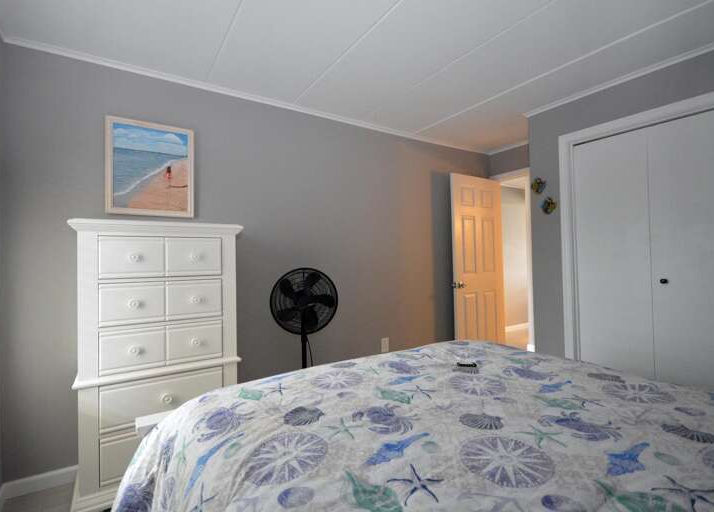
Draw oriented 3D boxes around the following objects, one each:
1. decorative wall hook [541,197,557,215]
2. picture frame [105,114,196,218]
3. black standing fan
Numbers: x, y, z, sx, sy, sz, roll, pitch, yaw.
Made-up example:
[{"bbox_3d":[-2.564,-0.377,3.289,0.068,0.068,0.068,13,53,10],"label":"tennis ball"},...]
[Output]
[{"bbox_3d":[1.498,-0.390,2.820,0.035,0.125,0.108,0,-1,-33],"label":"decorative wall hook"},{"bbox_3d":[-1.260,-0.527,2.233,0.473,0.569,0.027,0,-1,-33],"label":"picture frame"},{"bbox_3d":[-0.348,0.657,2.429,0.440,1.143,0.400,-1,-1,-8],"label":"black standing fan"}]

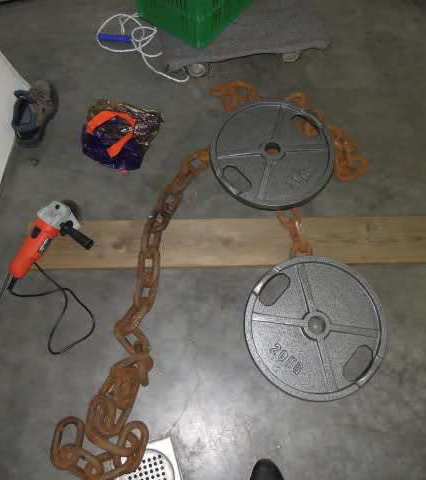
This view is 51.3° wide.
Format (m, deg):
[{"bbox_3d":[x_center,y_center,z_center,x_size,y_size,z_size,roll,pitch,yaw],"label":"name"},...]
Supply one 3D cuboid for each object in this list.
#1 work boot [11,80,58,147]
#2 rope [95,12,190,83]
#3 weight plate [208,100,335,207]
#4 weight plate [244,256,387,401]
[{"bbox_3d":[-0.704,-0.528,1.750,0.110,0.115,0.290,7,68,3],"label":"work boot"},{"bbox_3d":[-0.306,-0.840,1.919,0.400,0.040,0.380,-1,67,0],"label":"rope"},{"bbox_3d":[0.219,-0.314,1.647,0.450,0.040,0.450,0,67,1],"label":"weight plate"},{"bbox_3d":[0.325,0.276,1.422,0.450,0.040,0.450,0,75,-2],"label":"weight plate"}]

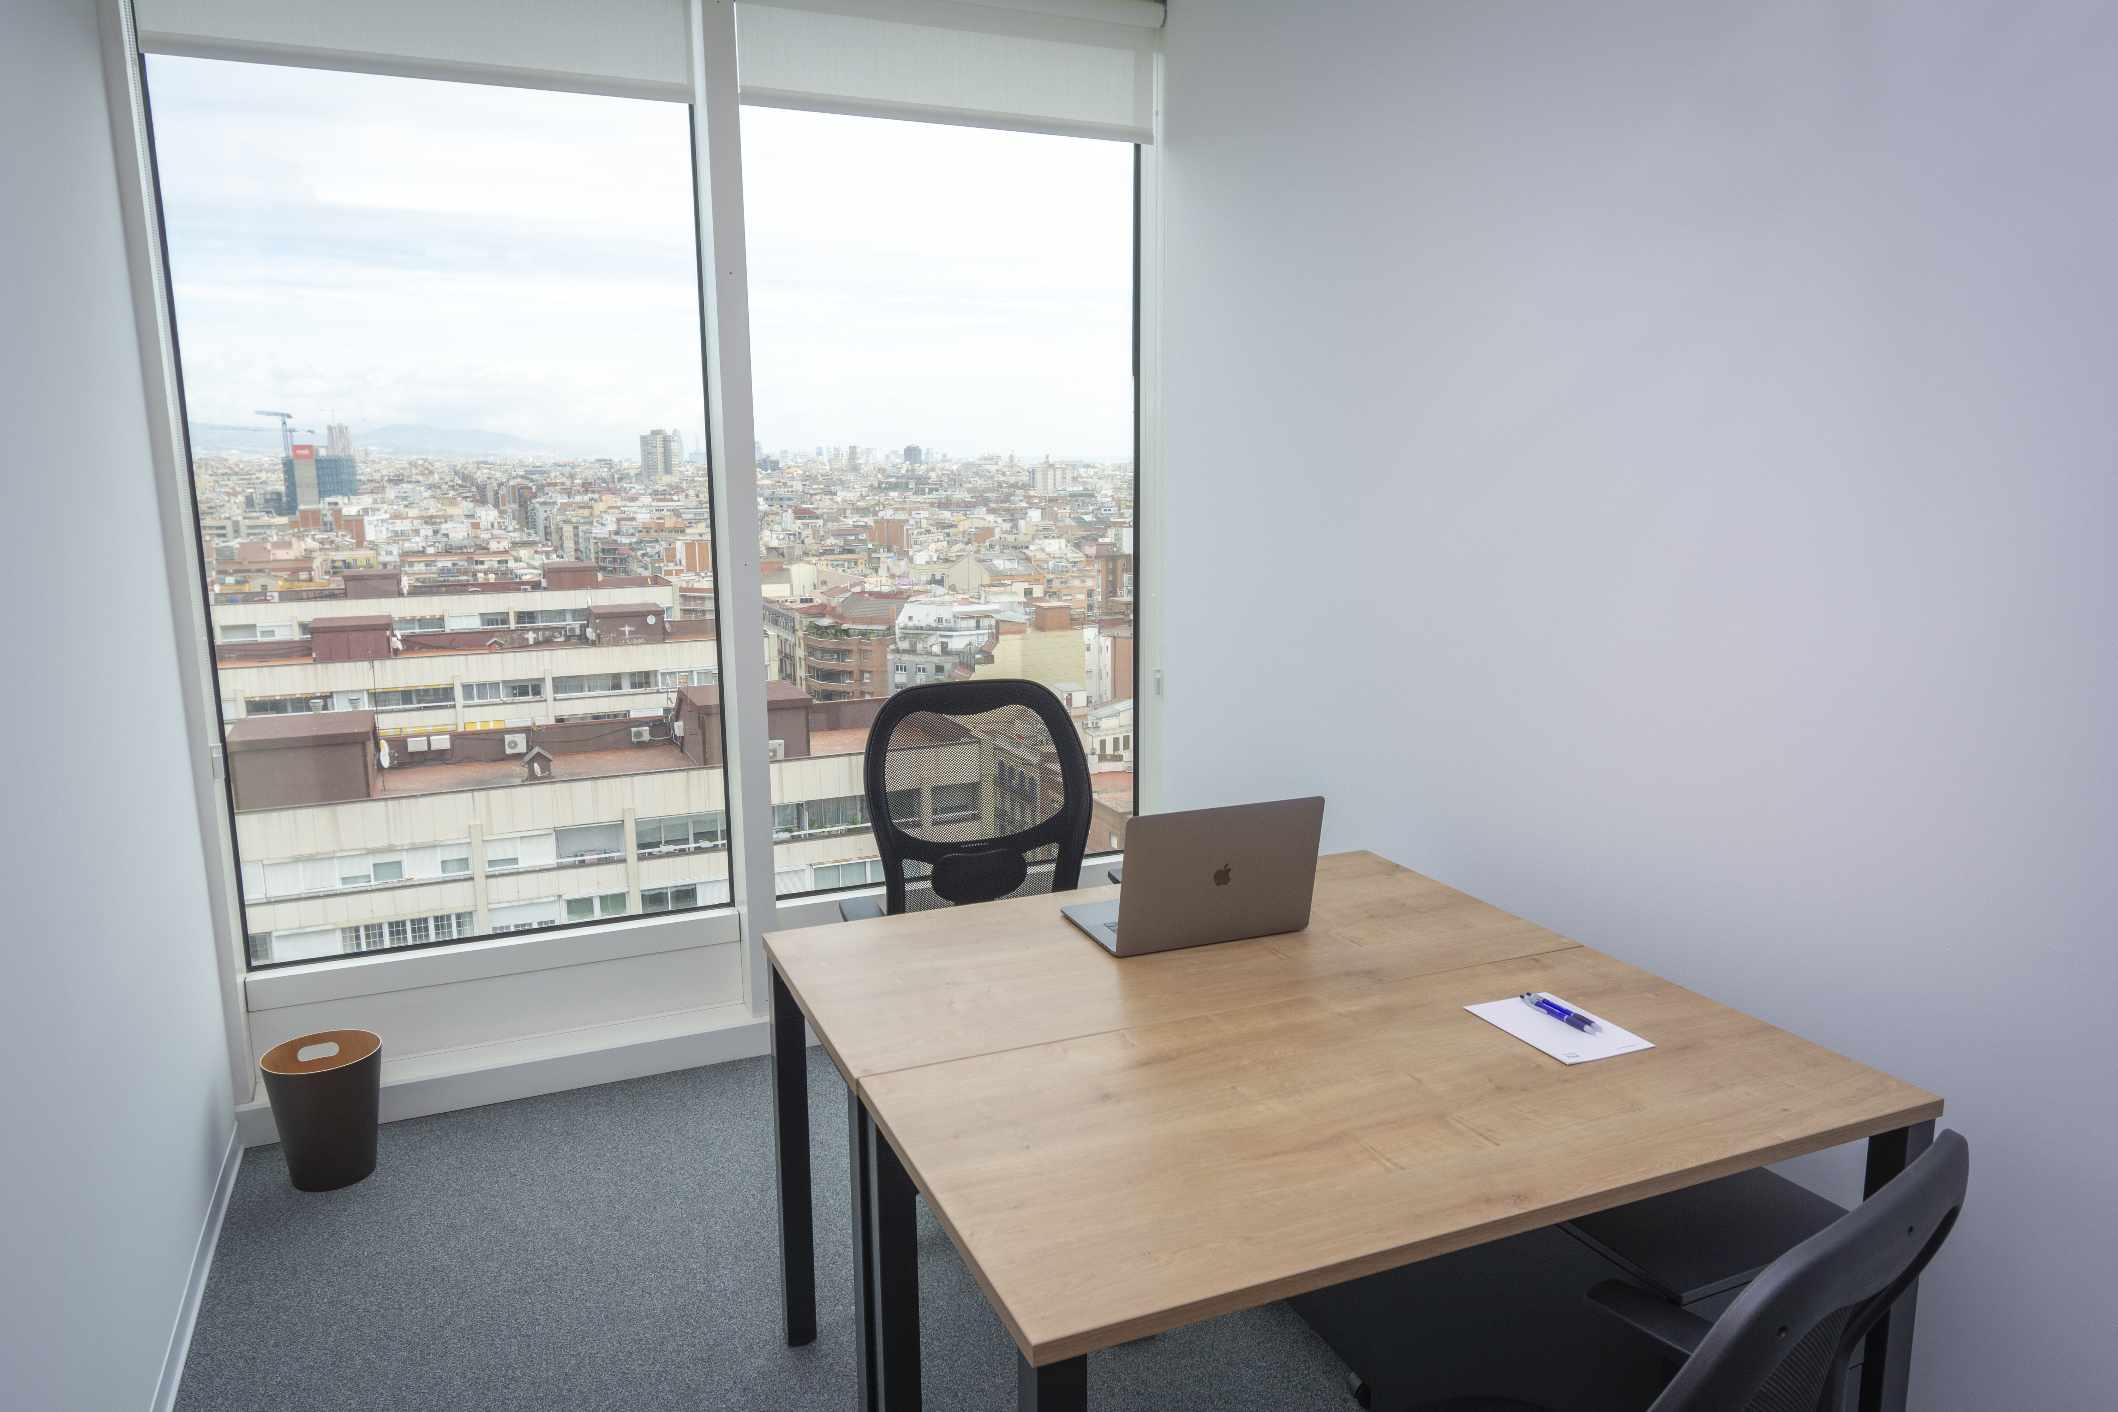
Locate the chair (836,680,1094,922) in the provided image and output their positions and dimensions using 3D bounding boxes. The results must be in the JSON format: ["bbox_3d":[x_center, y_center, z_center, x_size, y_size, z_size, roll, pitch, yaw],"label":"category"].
[{"bbox_3d":[-0.084,0.530,2.553,0.673,1.085,0.663,-4,10,-20],"label":"chair"}]

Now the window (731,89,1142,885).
[{"bbox_3d":[-0.271,-0.551,3.628,1.149,2.157,0.091,-5,11,-24],"label":"window"}]

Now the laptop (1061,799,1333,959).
[{"bbox_3d":[0.219,0.258,2.194,0.351,0.244,0.278,-4,10,-21],"label":"laptop"}]

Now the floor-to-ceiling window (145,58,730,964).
[{"bbox_3d":[-1.407,-0.460,3.114,1.149,2.157,0.091,-5,11,-24],"label":"floor-to-ceiling window"}]

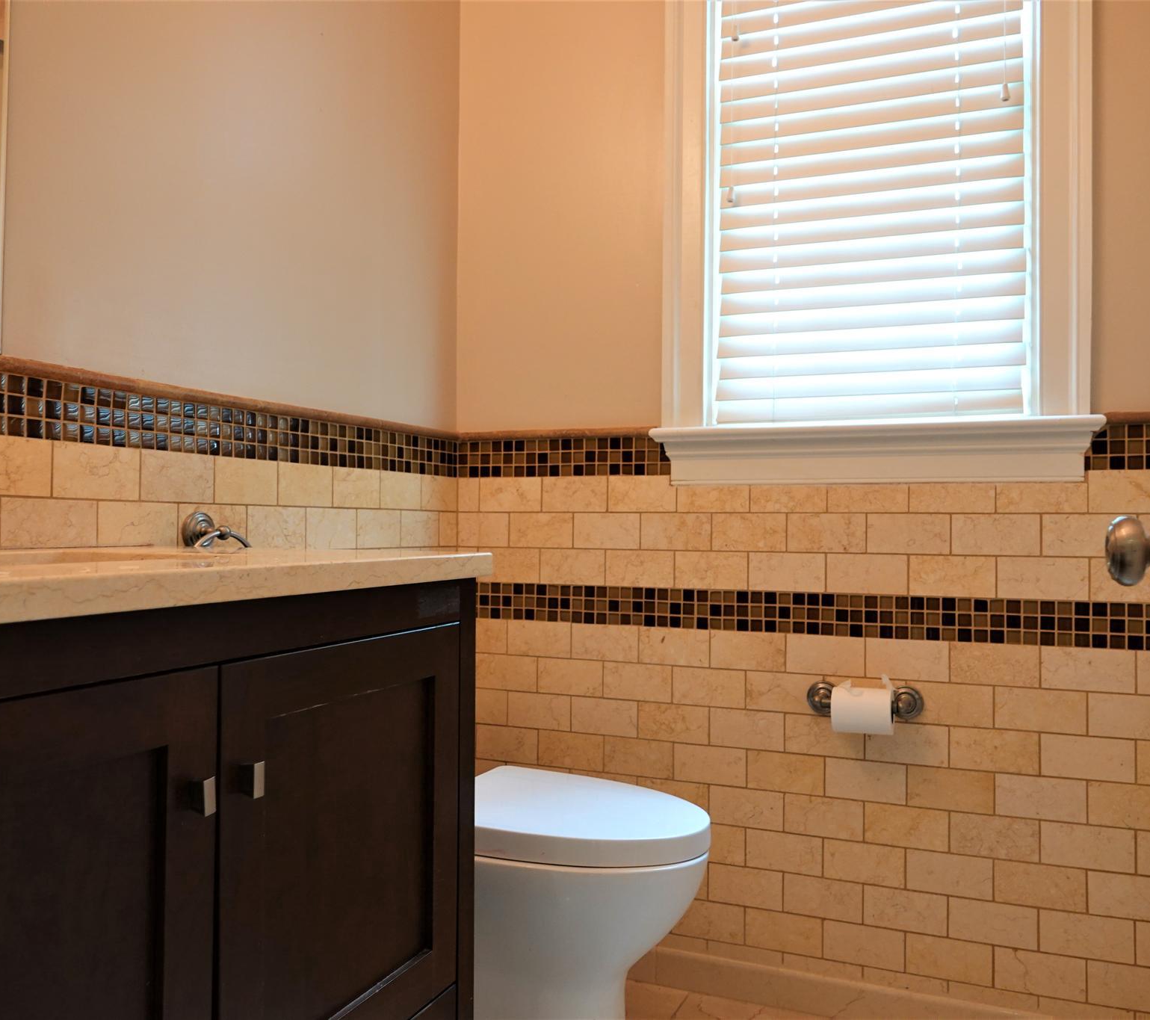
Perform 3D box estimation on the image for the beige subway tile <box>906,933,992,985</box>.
[{"bbox_3d":[0.705,0.844,1.919,0.152,0.076,0.010,0,-1,23],"label":"beige subway tile"}]

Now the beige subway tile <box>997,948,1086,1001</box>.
[{"bbox_3d":[0.844,0.841,1.853,0.152,0.077,0.010,0,-1,22],"label":"beige subway tile"}]

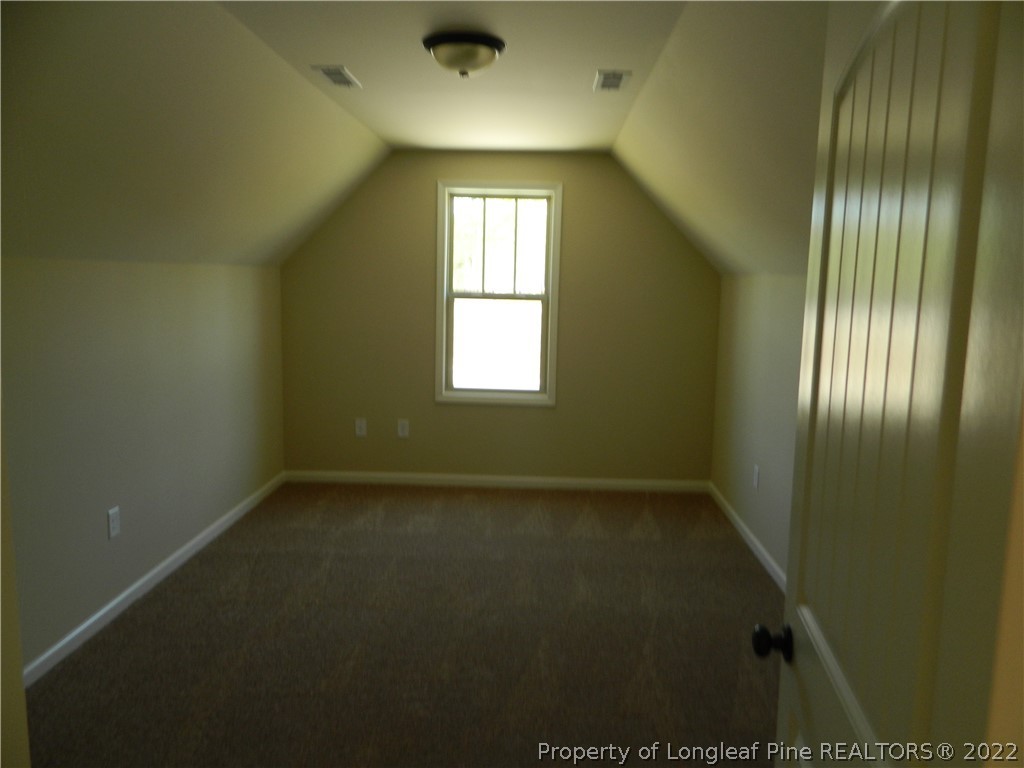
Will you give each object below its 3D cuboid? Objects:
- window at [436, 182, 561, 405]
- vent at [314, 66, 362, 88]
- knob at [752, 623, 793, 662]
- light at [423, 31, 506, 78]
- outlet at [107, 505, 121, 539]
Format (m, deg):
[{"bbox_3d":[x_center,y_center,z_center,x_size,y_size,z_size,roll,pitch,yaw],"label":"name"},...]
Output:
[{"bbox_3d":[-0.100,-0.635,5.312,0.870,1.580,0.110,1,8,2],"label":"window"},{"bbox_3d":[-0.787,-1.375,3.340,0.146,0.020,0.350,1,8,2],"label":"vent"},{"bbox_3d":[0.452,0.446,1.286,0.064,0.066,0.066,2,8,10],"label":"knob"},{"bbox_3d":[-0.177,-1.218,2.759,0.325,0.138,0.325,1,8,2],"label":"light"},{"bbox_3d":[-1.773,0.619,3.306,0.012,0.122,0.078,1,8,2],"label":"outlet"}]

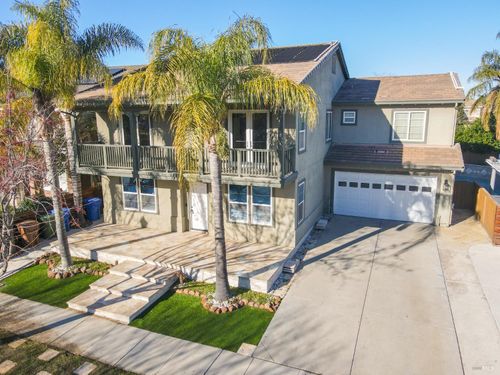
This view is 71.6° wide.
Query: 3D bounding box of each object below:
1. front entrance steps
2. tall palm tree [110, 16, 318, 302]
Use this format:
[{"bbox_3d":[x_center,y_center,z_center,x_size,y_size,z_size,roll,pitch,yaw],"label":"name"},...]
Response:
[{"bbox_3d":[-3.906,3.196,11.031,2.400,0.470,2.500,4,13,23],"label":"front entrance steps"},{"bbox_3d":[-0.944,-0.459,9.665,5.200,7.750,5.000,4,13,23],"label":"tall palm tree"}]

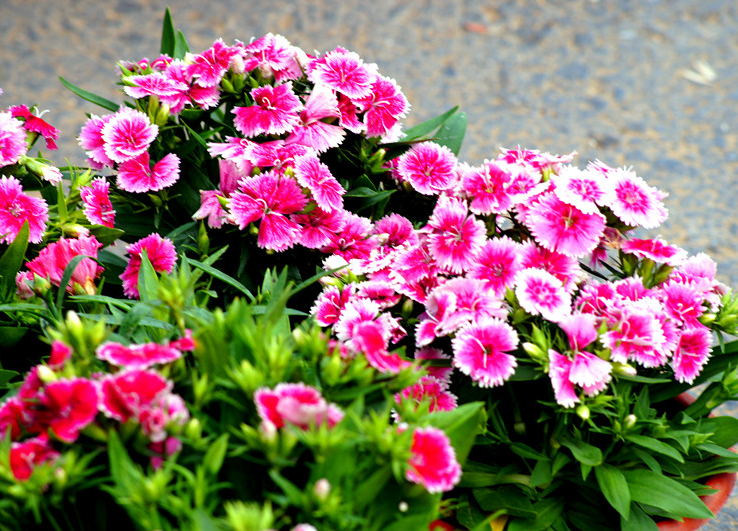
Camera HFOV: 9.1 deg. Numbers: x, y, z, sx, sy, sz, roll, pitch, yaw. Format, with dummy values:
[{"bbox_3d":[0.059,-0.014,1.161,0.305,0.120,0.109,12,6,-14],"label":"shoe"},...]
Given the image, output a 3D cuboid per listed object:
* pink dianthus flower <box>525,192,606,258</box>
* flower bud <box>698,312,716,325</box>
[{"bbox_3d":[0.104,-0.021,2.470,0.042,0.016,0.038,-1,66,3],"label":"pink dianthus flower"},{"bbox_3d":[0.177,0.028,2.450,0.011,0.006,0.006,-12,73,18],"label":"flower bud"}]

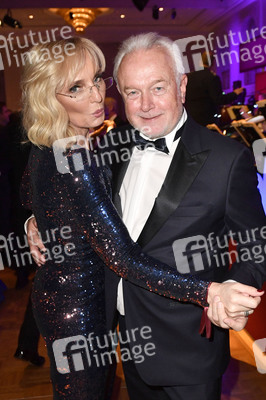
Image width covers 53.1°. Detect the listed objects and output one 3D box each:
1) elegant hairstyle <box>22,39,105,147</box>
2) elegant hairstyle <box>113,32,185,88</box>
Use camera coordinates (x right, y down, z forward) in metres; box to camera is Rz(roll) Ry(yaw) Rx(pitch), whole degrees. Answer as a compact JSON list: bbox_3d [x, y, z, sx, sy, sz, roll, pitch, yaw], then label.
[{"bbox_3d":[-0.178,-0.272,0.690,0.190,0.265,0.210,-25,23,-32],"label":"elegant hairstyle"},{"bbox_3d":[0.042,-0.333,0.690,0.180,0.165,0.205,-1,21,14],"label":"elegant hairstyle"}]

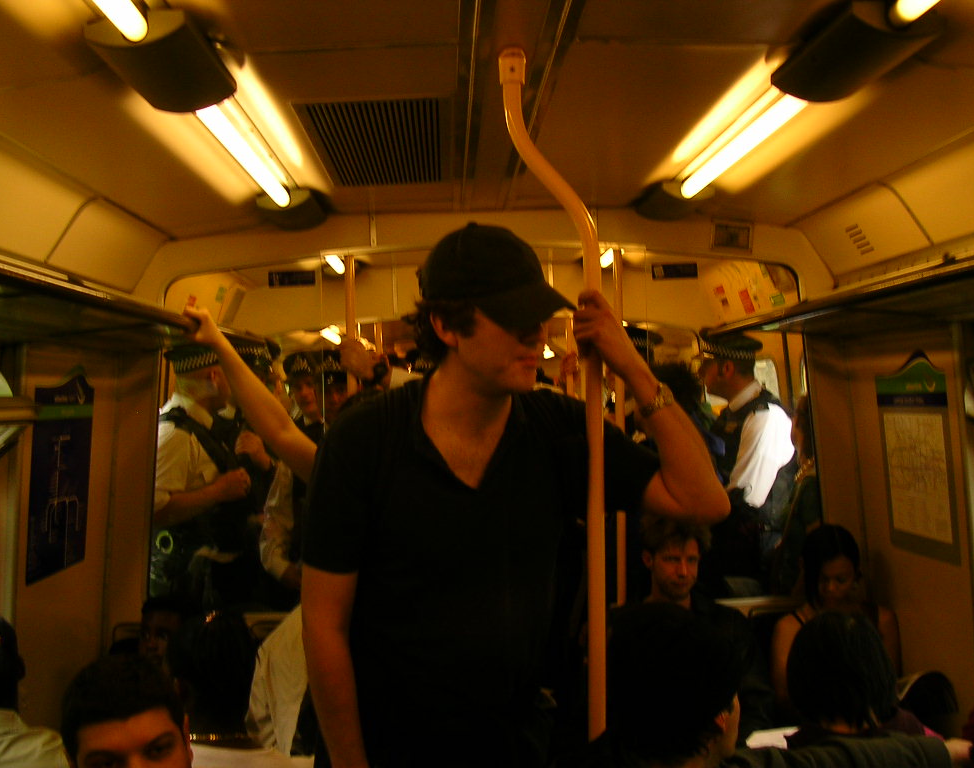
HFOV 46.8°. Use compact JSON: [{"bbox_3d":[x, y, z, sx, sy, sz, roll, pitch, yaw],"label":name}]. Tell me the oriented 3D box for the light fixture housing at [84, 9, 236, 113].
[{"bbox_3d":[-0.610,-0.602,2.131,0.172,0.064,0.412,-9,-1,-1],"label":"light fixture housing"}]

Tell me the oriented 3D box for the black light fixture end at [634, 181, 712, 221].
[{"bbox_3d":[0.610,-0.589,3.661,0.175,0.070,0.430,7,-1,-2],"label":"black light fixture end"}]

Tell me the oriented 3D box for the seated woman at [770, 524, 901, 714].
[{"bbox_3d":[1.126,1.028,3.415,0.460,1.250,0.800,-1,0,-2],"label":"seated woman"}]

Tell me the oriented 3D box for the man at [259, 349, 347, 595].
[{"bbox_3d":[-0.737,0.792,4.723,0.520,1.810,0.380,-1,0,-26],"label":"man"}]

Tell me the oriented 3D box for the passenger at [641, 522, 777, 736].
[{"bbox_3d":[0.650,1.018,3.339,0.520,1.290,0.820,-1,0,-2],"label":"passenger"}]

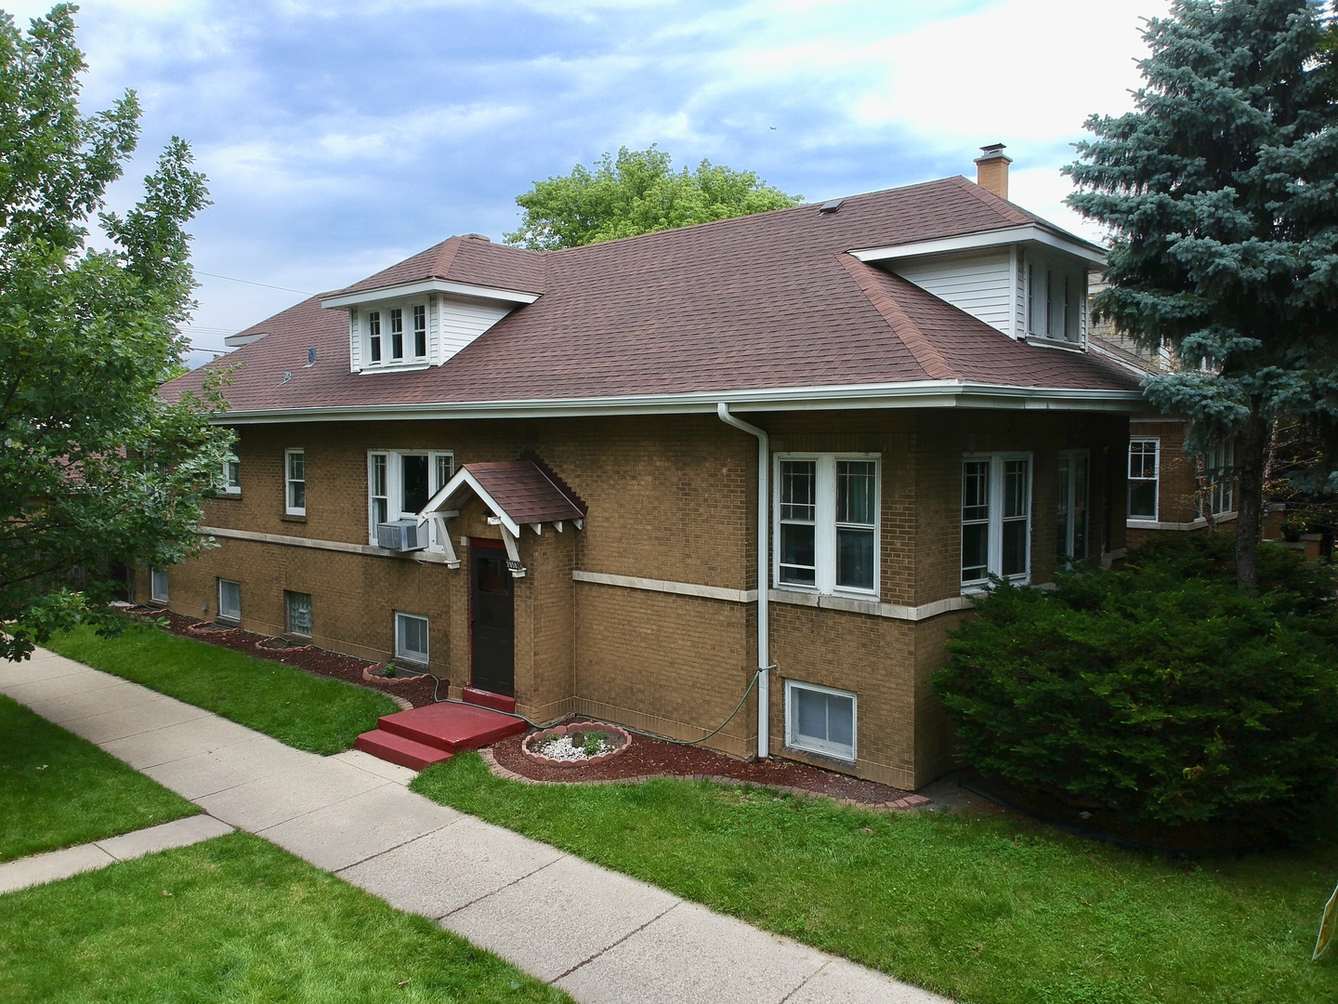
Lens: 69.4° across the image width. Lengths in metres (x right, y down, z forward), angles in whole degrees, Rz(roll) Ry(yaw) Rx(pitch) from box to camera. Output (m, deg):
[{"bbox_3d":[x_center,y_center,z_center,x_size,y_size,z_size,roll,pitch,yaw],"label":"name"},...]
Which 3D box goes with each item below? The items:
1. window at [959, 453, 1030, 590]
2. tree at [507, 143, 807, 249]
[{"bbox_3d":[4.053,0.241,11.965,1.511,1.727,0.120,-3,5,-39],"label":"window"},{"bbox_3d":[-0.490,-6.194,37.800,12.000,15.600,12.000,3,5,40],"label":"tree"}]

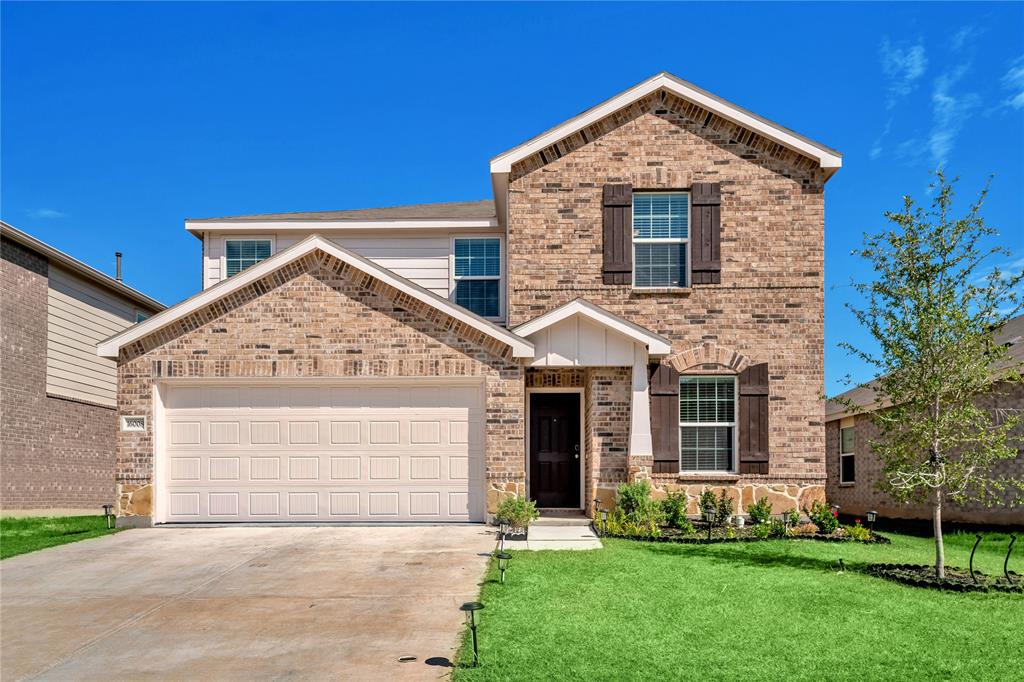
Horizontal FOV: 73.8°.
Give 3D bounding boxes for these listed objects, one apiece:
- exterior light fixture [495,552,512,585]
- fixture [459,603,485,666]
[{"bbox_3d":[-0.068,2.136,6.400,0.151,0.295,0.150,0,-1,1],"label":"exterior light fixture"},{"bbox_3d":[-0.245,1.841,4.280,0.150,0.400,0.150,0,-1,2],"label":"fixture"}]

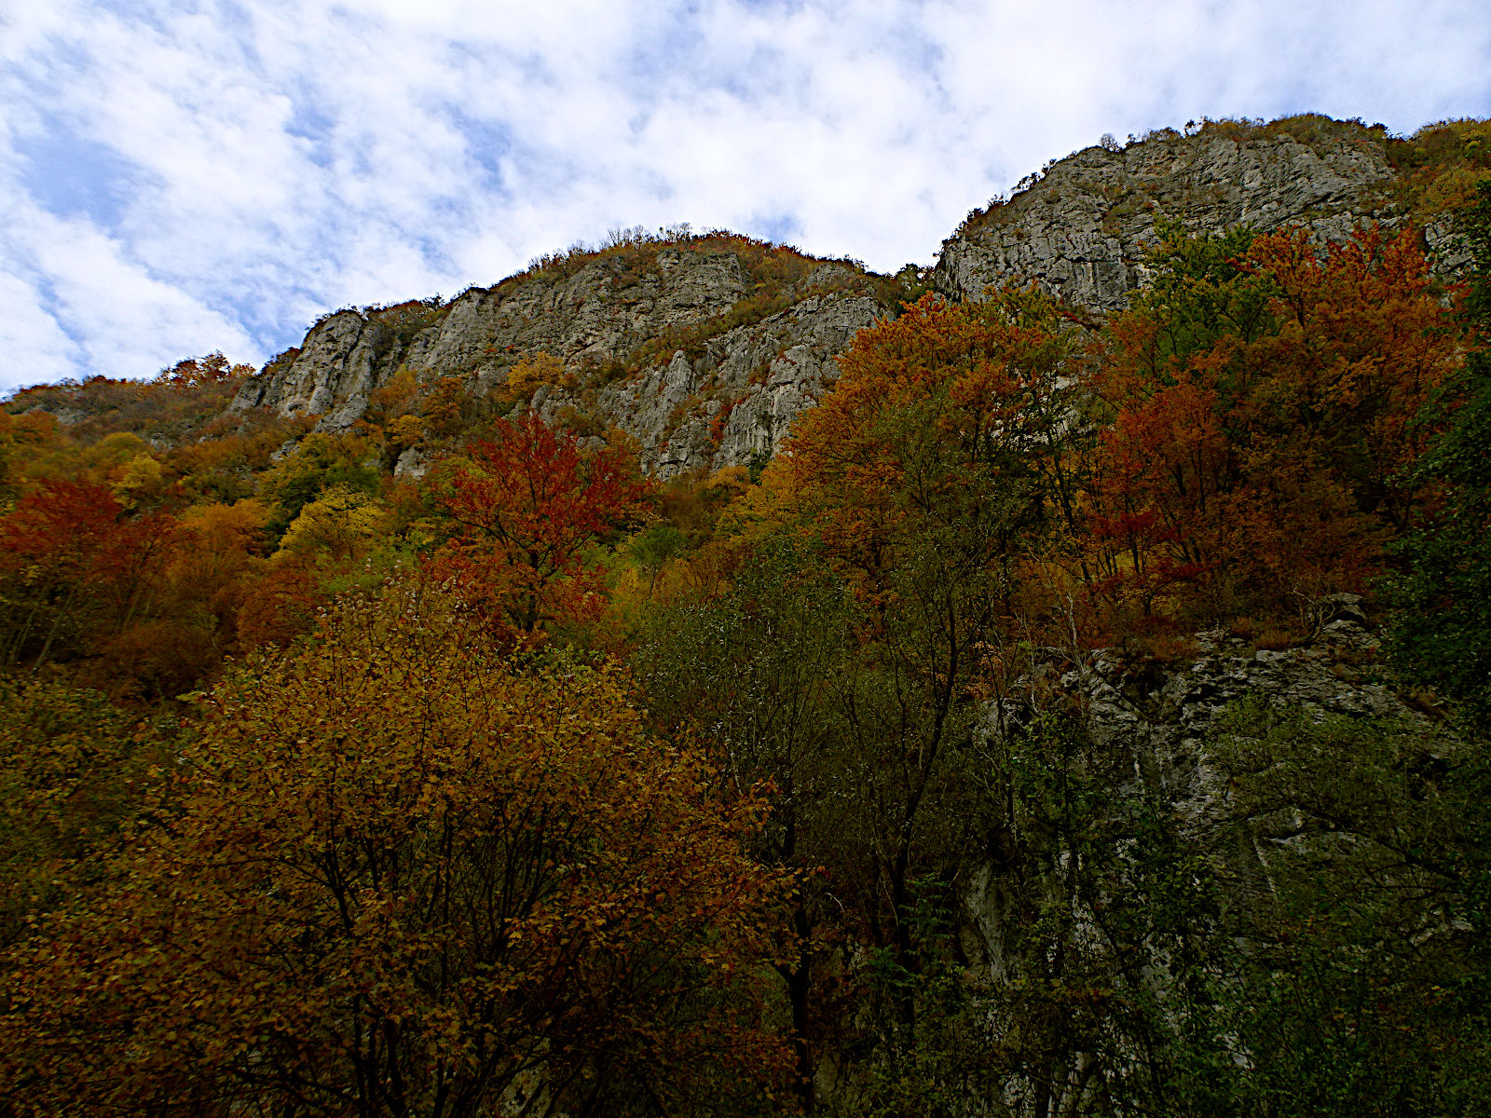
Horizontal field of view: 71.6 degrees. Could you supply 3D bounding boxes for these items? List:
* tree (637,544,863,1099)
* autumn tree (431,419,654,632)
[{"bbox_3d":[0.000,4.370,18.500,4.100,9.900,4.000,0,-15,0],"label":"tree"},{"bbox_3d":[-8.700,-1.600,43.900,9.000,9.700,8.500,0,-15,0],"label":"autumn tree"}]

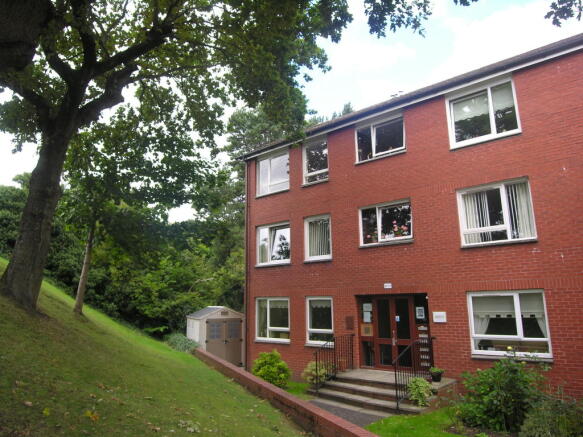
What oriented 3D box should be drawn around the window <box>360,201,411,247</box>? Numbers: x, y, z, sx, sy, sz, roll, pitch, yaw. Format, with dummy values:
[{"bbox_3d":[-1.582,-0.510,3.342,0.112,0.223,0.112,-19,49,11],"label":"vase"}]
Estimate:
[{"bbox_3d":[2.716,0.171,11.751,1.666,1.113,0.150,-11,-16,39],"label":"window"}]

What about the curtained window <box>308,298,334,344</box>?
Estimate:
[{"bbox_3d":[0.906,3.198,12.669,1.033,1.437,0.120,-11,-16,38],"label":"curtained window"}]

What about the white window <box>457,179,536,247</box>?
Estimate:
[{"bbox_3d":[4.955,-0.114,9.888,1.655,1.416,0.150,-11,-16,39],"label":"white window"}]

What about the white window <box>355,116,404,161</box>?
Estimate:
[{"bbox_3d":[2.716,-2.401,12.325,1.610,1.134,0.120,-11,-16,38],"label":"white window"}]

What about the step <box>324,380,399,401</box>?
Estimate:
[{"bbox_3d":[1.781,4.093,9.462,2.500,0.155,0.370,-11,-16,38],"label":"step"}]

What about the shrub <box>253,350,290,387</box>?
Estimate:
[{"bbox_3d":[-0.583,4.470,12.232,1.100,1.000,1.050,-1,-12,0],"label":"shrub"}]

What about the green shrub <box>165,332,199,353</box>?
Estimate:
[{"bbox_3d":[-3.807,4.389,14.216,1.150,0.720,1.000,-11,-16,39],"label":"green shrub"}]

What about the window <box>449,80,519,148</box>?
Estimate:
[{"bbox_3d":[4.961,-2.670,10.482,1.612,1.430,0.120,-11,-16,38],"label":"window"}]

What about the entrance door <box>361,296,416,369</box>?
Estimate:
[{"bbox_3d":[2.680,3.227,11.427,1.700,2.040,0.100,-11,-16,38],"label":"entrance door"}]

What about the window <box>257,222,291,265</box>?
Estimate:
[{"bbox_3d":[-0.621,0.930,14.443,1.579,1.423,0.120,-11,-16,38],"label":"window"}]

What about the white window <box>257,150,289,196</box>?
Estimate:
[{"bbox_3d":[-0.685,-1.637,15.042,1.624,1.426,0.150,-11,-16,39],"label":"white window"}]

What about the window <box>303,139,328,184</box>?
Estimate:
[{"bbox_3d":[0.862,-1.908,13.790,1.033,1.430,0.120,-11,-16,38],"label":"window"}]

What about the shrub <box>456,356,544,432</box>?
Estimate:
[{"bbox_3d":[4.052,3.351,7.870,1.420,1.200,1.250,-11,-16,38],"label":"shrub"}]

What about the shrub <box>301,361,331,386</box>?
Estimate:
[{"bbox_3d":[0.763,4.426,11.526,0.800,0.680,0.750,-11,-16,39],"label":"shrub"}]

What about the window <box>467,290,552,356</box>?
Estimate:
[{"bbox_3d":[5.005,2.440,9.360,1.612,1.445,0.120,-11,-16,38],"label":"window"}]

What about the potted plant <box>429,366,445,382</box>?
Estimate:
[{"bbox_3d":[3.505,3.738,9.768,0.360,0.350,0.360,-11,-16,39],"label":"potted plant"}]

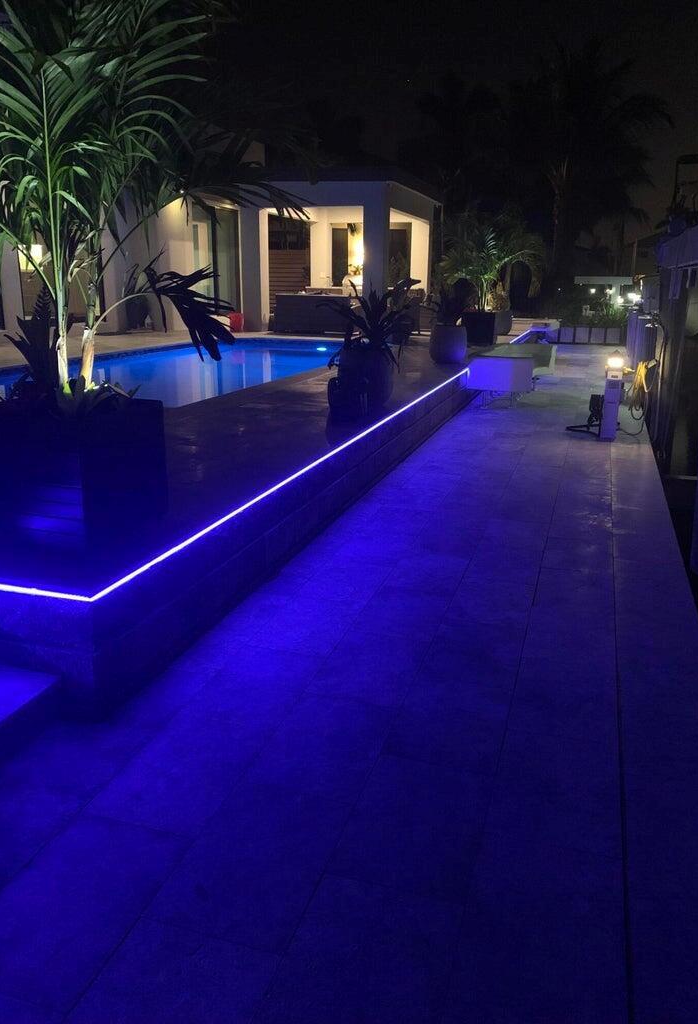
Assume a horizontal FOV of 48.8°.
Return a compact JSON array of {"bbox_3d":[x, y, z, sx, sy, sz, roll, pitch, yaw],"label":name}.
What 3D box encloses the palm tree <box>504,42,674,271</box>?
[{"bbox_3d":[7.444,-10.690,25.562,4.900,9.200,4.900,5,17,17],"label":"palm tree"}]

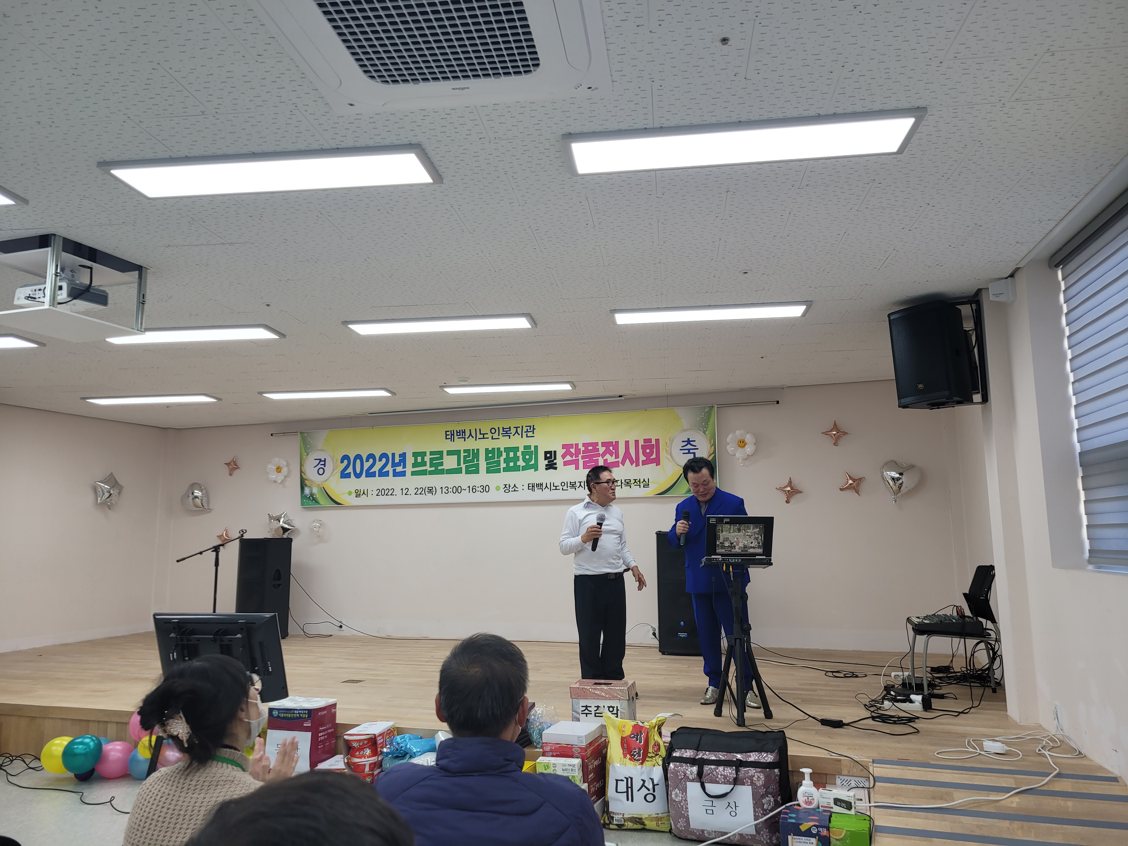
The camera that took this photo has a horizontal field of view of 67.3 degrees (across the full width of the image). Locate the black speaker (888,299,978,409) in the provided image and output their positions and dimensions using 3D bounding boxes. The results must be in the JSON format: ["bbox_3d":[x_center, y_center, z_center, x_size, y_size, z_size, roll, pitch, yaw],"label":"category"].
[{"bbox_3d":[2.274,-0.407,5.221,0.350,0.588,0.345,1,-7,-41],"label":"black speaker"}]

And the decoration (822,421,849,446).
[{"bbox_3d":[2.613,0.102,8.157,0.258,0.243,0.086,-3,-8,20],"label":"decoration"}]

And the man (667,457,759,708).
[{"bbox_3d":[1.011,1.041,5.743,0.577,1.609,0.405,-3,-8,14],"label":"man"}]

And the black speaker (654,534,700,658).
[{"bbox_3d":[1.173,1.599,8.069,0.450,1.133,0.455,-3,-8,20],"label":"black speaker"}]

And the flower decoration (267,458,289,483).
[{"bbox_3d":[-3.443,0.572,10.185,0.290,0.310,0.120,-3,-8,19],"label":"flower decoration"}]

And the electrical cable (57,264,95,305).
[{"bbox_3d":[-2.488,-0.702,4.284,0.220,0.200,0.170,-4,-8,20],"label":"electrical cable"}]

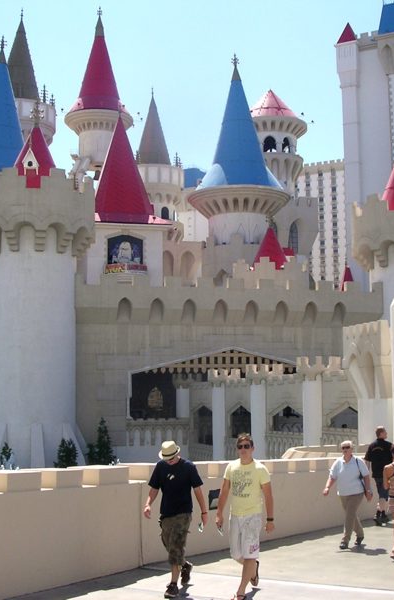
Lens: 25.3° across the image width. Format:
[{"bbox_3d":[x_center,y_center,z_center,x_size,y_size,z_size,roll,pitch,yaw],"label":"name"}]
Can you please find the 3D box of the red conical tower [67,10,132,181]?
[{"bbox_3d":[-10.196,-21.509,91.839,6.400,18.550,6.400,0,-8,0],"label":"red conical tower"}]

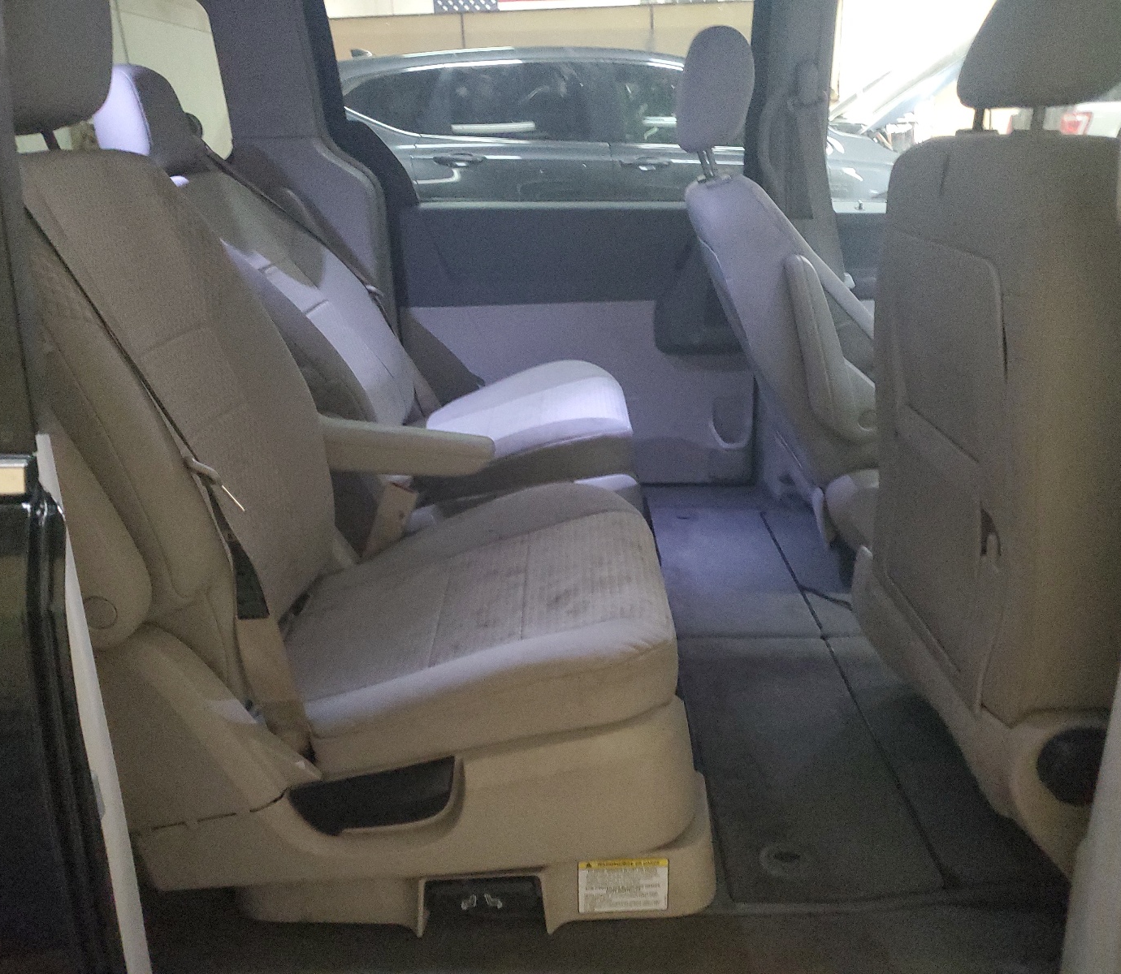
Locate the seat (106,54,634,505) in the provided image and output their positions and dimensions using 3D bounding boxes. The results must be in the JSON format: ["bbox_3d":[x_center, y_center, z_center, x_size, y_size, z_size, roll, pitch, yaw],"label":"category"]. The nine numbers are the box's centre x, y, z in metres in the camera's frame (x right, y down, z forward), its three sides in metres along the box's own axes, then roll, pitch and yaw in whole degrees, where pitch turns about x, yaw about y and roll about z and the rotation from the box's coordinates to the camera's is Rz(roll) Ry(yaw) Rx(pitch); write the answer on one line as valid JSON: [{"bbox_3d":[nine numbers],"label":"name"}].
[{"bbox_3d":[-0.380,-0.349,2.137,1.120,1.060,0.550,0,21,0],"label":"seat"}]

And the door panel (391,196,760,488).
[{"bbox_3d":[0.060,-0.358,2.594,0.950,0.770,0.110,0,21,0],"label":"door panel"}]

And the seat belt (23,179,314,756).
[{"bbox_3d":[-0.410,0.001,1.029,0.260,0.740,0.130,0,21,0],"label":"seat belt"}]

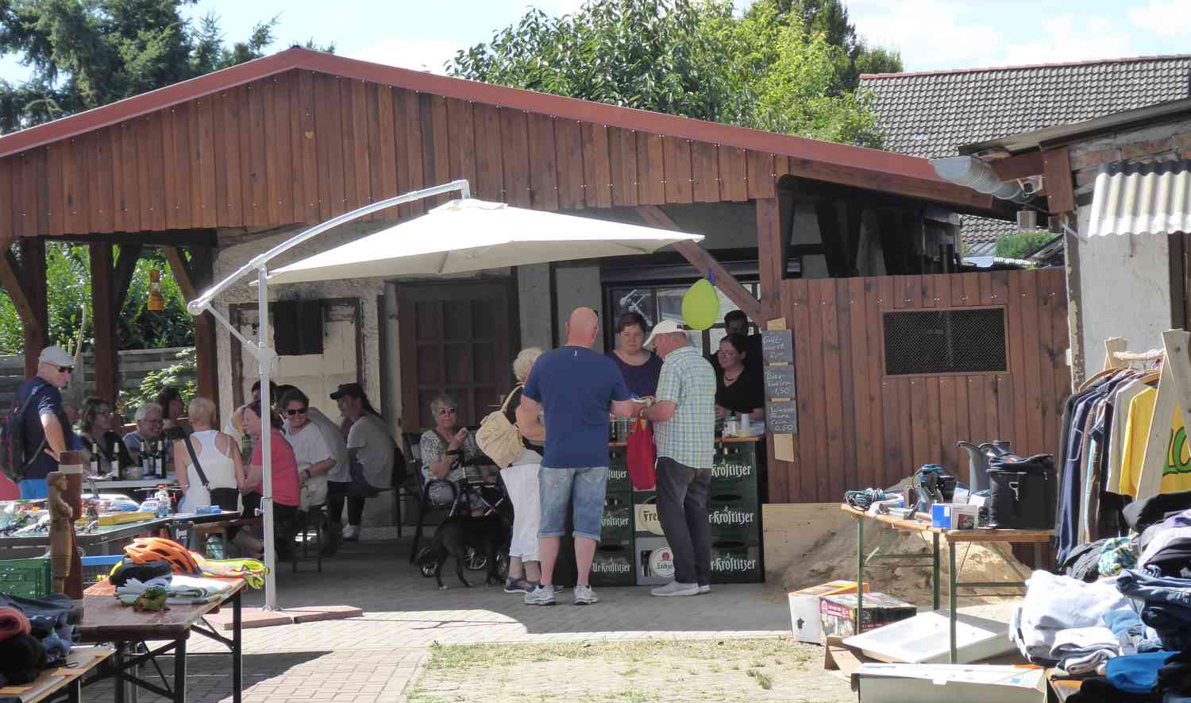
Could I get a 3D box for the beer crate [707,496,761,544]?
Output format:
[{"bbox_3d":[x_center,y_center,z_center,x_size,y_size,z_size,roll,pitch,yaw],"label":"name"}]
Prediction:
[{"bbox_3d":[0.862,1.085,20.250,0.400,0.300,0.300,-1,1,0],"label":"beer crate"}]

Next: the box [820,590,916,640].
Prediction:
[{"bbox_3d":[1.452,1.455,16.620,0.345,0.240,0.550,-1,1,-15],"label":"box"}]

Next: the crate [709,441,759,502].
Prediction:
[{"bbox_3d":[0.793,0.686,19.150,0.400,0.290,0.300,-2,1,1],"label":"crate"}]

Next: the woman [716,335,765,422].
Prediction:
[{"bbox_3d":[0.901,0.649,19.750,0.480,1.530,0.400,-2,1,12],"label":"woman"}]

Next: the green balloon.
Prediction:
[{"bbox_3d":[0.646,-0.292,19.250,0.225,0.310,0.225,-2,1,0],"label":"green balloon"}]

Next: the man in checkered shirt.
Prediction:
[{"bbox_3d":[0.519,0.655,19.500,0.420,1.700,0.500,-1,1,32],"label":"man in checkered shirt"}]

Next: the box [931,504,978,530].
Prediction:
[{"bbox_3d":[1.655,0.763,14.500,0.140,0.112,0.150,-2,1,-27],"label":"box"}]

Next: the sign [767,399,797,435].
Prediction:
[{"bbox_3d":[1.150,0.402,19.300,0.183,0.208,0.020,-2,1,0],"label":"sign"}]

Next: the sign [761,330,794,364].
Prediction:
[{"bbox_3d":[1.168,-0.032,20.050,0.200,0.215,0.015,-2,1,9],"label":"sign"}]

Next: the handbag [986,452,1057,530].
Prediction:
[{"bbox_3d":[1.878,0.615,13.750,0.280,0.330,0.210,-2,1,-3],"label":"handbag"}]

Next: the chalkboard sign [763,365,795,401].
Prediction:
[{"bbox_3d":[1.180,0.192,20.050,0.200,0.215,0.015,-2,1,9],"label":"chalkboard sign"}]

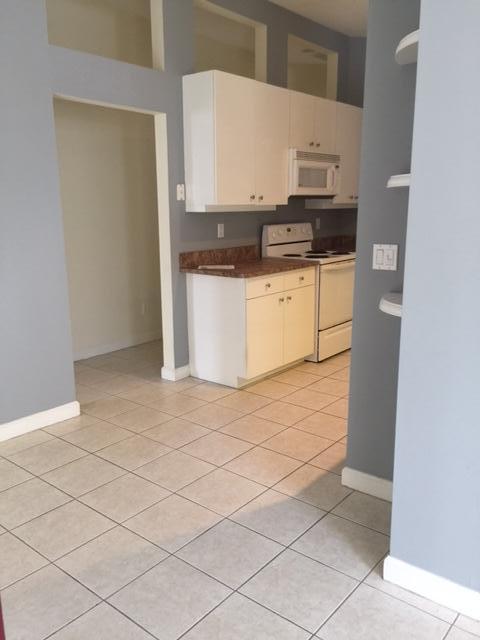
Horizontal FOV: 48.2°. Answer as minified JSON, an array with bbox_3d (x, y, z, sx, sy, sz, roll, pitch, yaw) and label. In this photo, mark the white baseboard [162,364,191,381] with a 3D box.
[{"bbox_3d":[-0.519,0.420,4.356,0.146,0.100,0.168,10,16,38],"label":"white baseboard"}]

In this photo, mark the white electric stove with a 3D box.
[{"bbox_3d":[0.718,-0.303,5.181,0.680,1.200,0.760,10,16,40],"label":"white electric stove"}]

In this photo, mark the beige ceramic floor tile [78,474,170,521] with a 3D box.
[{"bbox_3d":[-0.557,0.858,2.607,0.330,0.010,0.330,10,16,38],"label":"beige ceramic floor tile"}]

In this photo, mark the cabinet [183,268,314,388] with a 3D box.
[{"bbox_3d":[0.111,0.004,4.555,0.614,0.878,0.945,10,16,38],"label":"cabinet"}]

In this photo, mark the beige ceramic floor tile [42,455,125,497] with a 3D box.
[{"bbox_3d":[-0.817,0.814,2.814,0.330,0.010,0.330,10,16,38],"label":"beige ceramic floor tile"}]

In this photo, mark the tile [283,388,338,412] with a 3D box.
[{"bbox_3d":[0.512,0.587,3.933,0.334,0.010,0.334,10,16,38],"label":"tile"}]

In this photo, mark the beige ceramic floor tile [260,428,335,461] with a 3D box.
[{"bbox_3d":[0.343,0.749,3.225,0.333,0.010,0.333,10,16,38],"label":"beige ceramic floor tile"}]

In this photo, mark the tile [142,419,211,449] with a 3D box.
[{"bbox_3d":[-0.397,0.714,3.373,0.334,0.010,0.334,10,16,38],"label":"tile"}]

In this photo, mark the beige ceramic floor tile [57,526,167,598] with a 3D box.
[{"bbox_3d":[-0.521,0.980,2.194,0.333,0.010,0.333,10,16,38],"label":"beige ceramic floor tile"}]

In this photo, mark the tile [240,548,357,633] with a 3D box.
[{"bbox_3d":[0.224,1.008,2.017,0.334,0.010,0.334,10,16,38],"label":"tile"}]

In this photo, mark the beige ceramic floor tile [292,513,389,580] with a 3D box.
[{"bbox_3d":[0.441,0.954,2.280,0.335,0.010,0.335,10,16,38],"label":"beige ceramic floor tile"}]

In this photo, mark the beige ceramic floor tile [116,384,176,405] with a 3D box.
[{"bbox_3d":[-0.711,0.568,4.063,0.335,0.010,0.335,10,16,38],"label":"beige ceramic floor tile"}]

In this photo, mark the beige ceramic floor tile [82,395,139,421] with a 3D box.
[{"bbox_3d":[-0.929,0.627,3.812,0.333,0.010,0.333,10,16,38],"label":"beige ceramic floor tile"}]

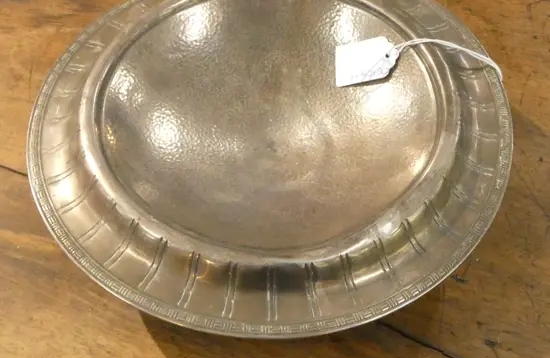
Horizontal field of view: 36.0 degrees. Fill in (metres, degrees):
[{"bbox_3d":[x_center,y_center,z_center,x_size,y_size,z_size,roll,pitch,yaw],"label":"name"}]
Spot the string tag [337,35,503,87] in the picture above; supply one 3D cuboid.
[{"bbox_3d":[0.084,-0.067,0.482,0.098,0.020,0.031,2,54,-5],"label":"string tag"}]

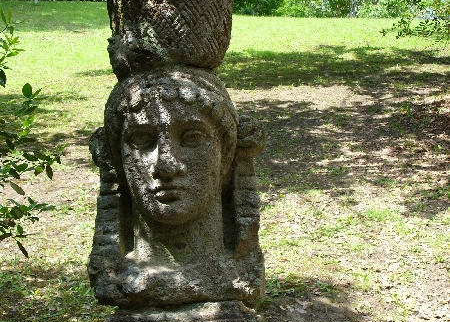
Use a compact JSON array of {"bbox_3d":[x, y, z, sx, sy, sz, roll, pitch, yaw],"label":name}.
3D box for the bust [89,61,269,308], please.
[{"bbox_3d":[-0.135,0.078,2.750,0.500,0.670,0.410,-2,0,5],"label":"bust"}]

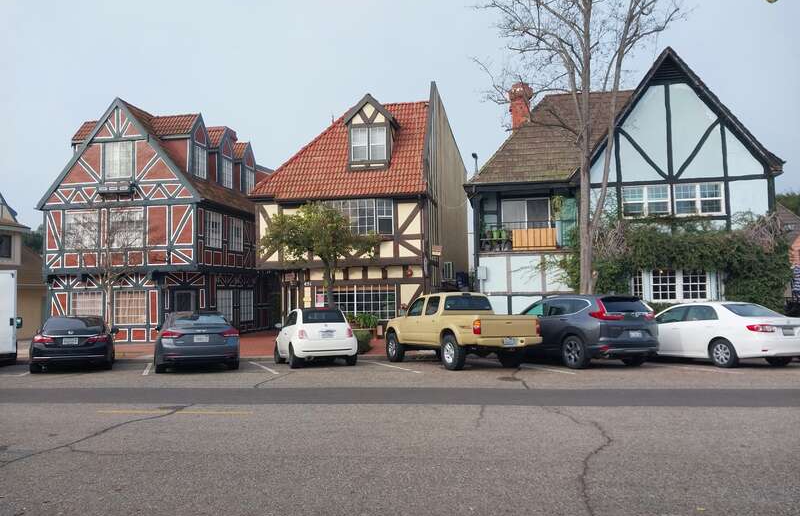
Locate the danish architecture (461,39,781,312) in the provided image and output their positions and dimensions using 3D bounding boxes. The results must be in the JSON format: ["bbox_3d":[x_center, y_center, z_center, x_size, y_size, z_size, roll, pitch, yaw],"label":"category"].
[{"bbox_3d":[8.435,-1.983,25.562,10.596,10.128,9.500,-2,-3,10],"label":"danish architecture"}]

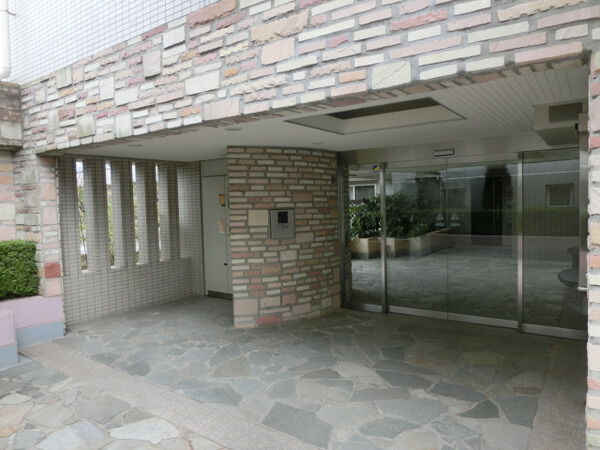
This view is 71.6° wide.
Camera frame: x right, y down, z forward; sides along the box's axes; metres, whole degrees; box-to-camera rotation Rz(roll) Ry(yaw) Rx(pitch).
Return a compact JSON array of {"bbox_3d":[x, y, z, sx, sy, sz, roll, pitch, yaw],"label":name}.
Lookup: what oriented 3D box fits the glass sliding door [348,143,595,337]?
[{"bbox_3d":[1.840,0.180,5.180,2.950,2.080,0.150,1,4,35],"label":"glass sliding door"}]

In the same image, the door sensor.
[{"bbox_3d":[1.746,-0.883,5.055,0.245,0.070,0.055,1,4,35],"label":"door sensor"}]

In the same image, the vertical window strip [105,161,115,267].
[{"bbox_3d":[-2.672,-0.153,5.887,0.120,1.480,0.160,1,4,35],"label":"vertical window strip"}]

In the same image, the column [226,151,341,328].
[{"bbox_3d":[-0.130,0.120,5.526,0.680,2.225,1.580,1,4,35],"label":"column"}]

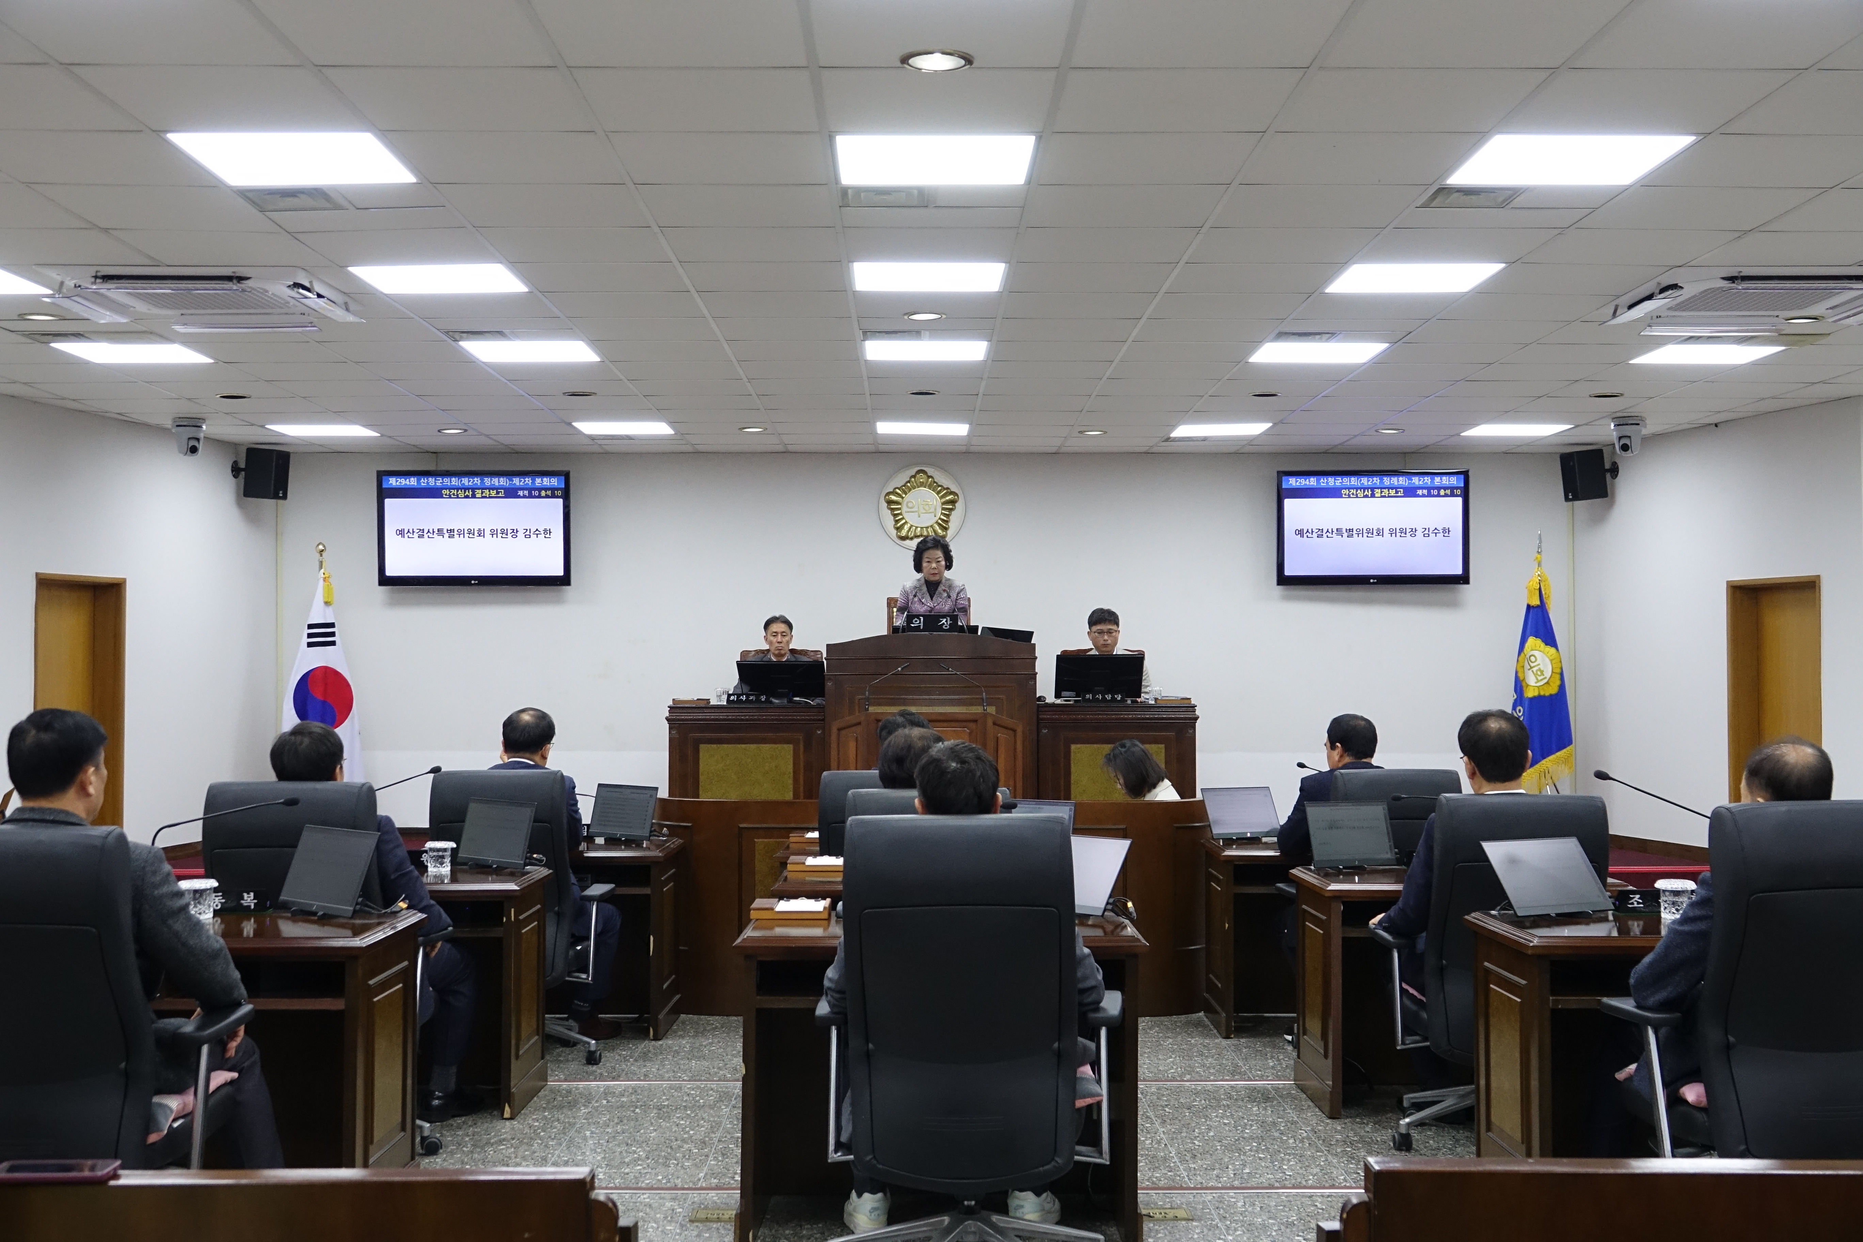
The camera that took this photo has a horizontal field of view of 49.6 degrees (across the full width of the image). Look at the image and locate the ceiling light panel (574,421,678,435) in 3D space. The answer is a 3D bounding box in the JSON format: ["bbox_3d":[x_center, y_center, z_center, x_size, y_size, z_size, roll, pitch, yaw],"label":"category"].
[{"bbox_3d":[-1.881,-1.206,12.389,0.580,0.060,0.580,0,-1,-1],"label":"ceiling light panel"}]

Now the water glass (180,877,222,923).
[{"bbox_3d":[-2.051,0.783,5.676,0.112,0.112,0.112,0,-2,-1],"label":"water glass"}]

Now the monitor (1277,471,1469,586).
[{"bbox_3d":[2.973,-0.622,13.595,1.290,0.775,0.090,0,-1,-1],"label":"monitor"}]

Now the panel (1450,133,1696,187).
[{"bbox_3d":[1.828,-1.335,5.774,0.580,0.060,0.580,0,-1,-1],"label":"panel"}]

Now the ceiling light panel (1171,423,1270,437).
[{"bbox_3d":[1.762,-1.181,12.296,0.575,0.060,0.575,0,-1,-1],"label":"ceiling light panel"}]

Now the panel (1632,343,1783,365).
[{"bbox_3d":[3.616,-1.265,9.389,0.580,0.060,0.580,0,-1,-1],"label":"panel"}]

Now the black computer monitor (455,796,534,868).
[{"bbox_3d":[-1.555,0.766,7.243,0.360,0.240,0.100,-1,-1,35],"label":"black computer monitor"}]

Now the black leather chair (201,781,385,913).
[{"bbox_3d":[-1.838,1.032,6.006,0.690,1.108,0.680,0,-2,2],"label":"black leather chair"}]

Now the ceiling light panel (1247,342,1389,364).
[{"bbox_3d":[1.795,-1.265,9.373,0.580,0.060,0.580,0,-1,-1],"label":"ceiling light panel"}]

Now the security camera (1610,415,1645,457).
[{"bbox_3d":[4.144,-1.081,11.989,0.200,0.220,0.200,-1,-2,25],"label":"security camera"}]

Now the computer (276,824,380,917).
[{"bbox_3d":[-1.598,0.670,5.397,0.360,0.226,0.130,-1,-2,43],"label":"computer"}]

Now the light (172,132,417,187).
[{"bbox_3d":[-1.797,-1.324,5.724,0.575,0.060,0.575,0,-1,-1],"label":"light"}]

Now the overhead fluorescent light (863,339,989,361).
[{"bbox_3d":[-0.027,-1.265,9.357,0.580,0.060,0.580,0,-1,-1],"label":"overhead fluorescent light"}]

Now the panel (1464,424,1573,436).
[{"bbox_3d":[3.611,-1.206,12.439,0.580,0.060,0.580,0,-1,-1],"label":"panel"}]

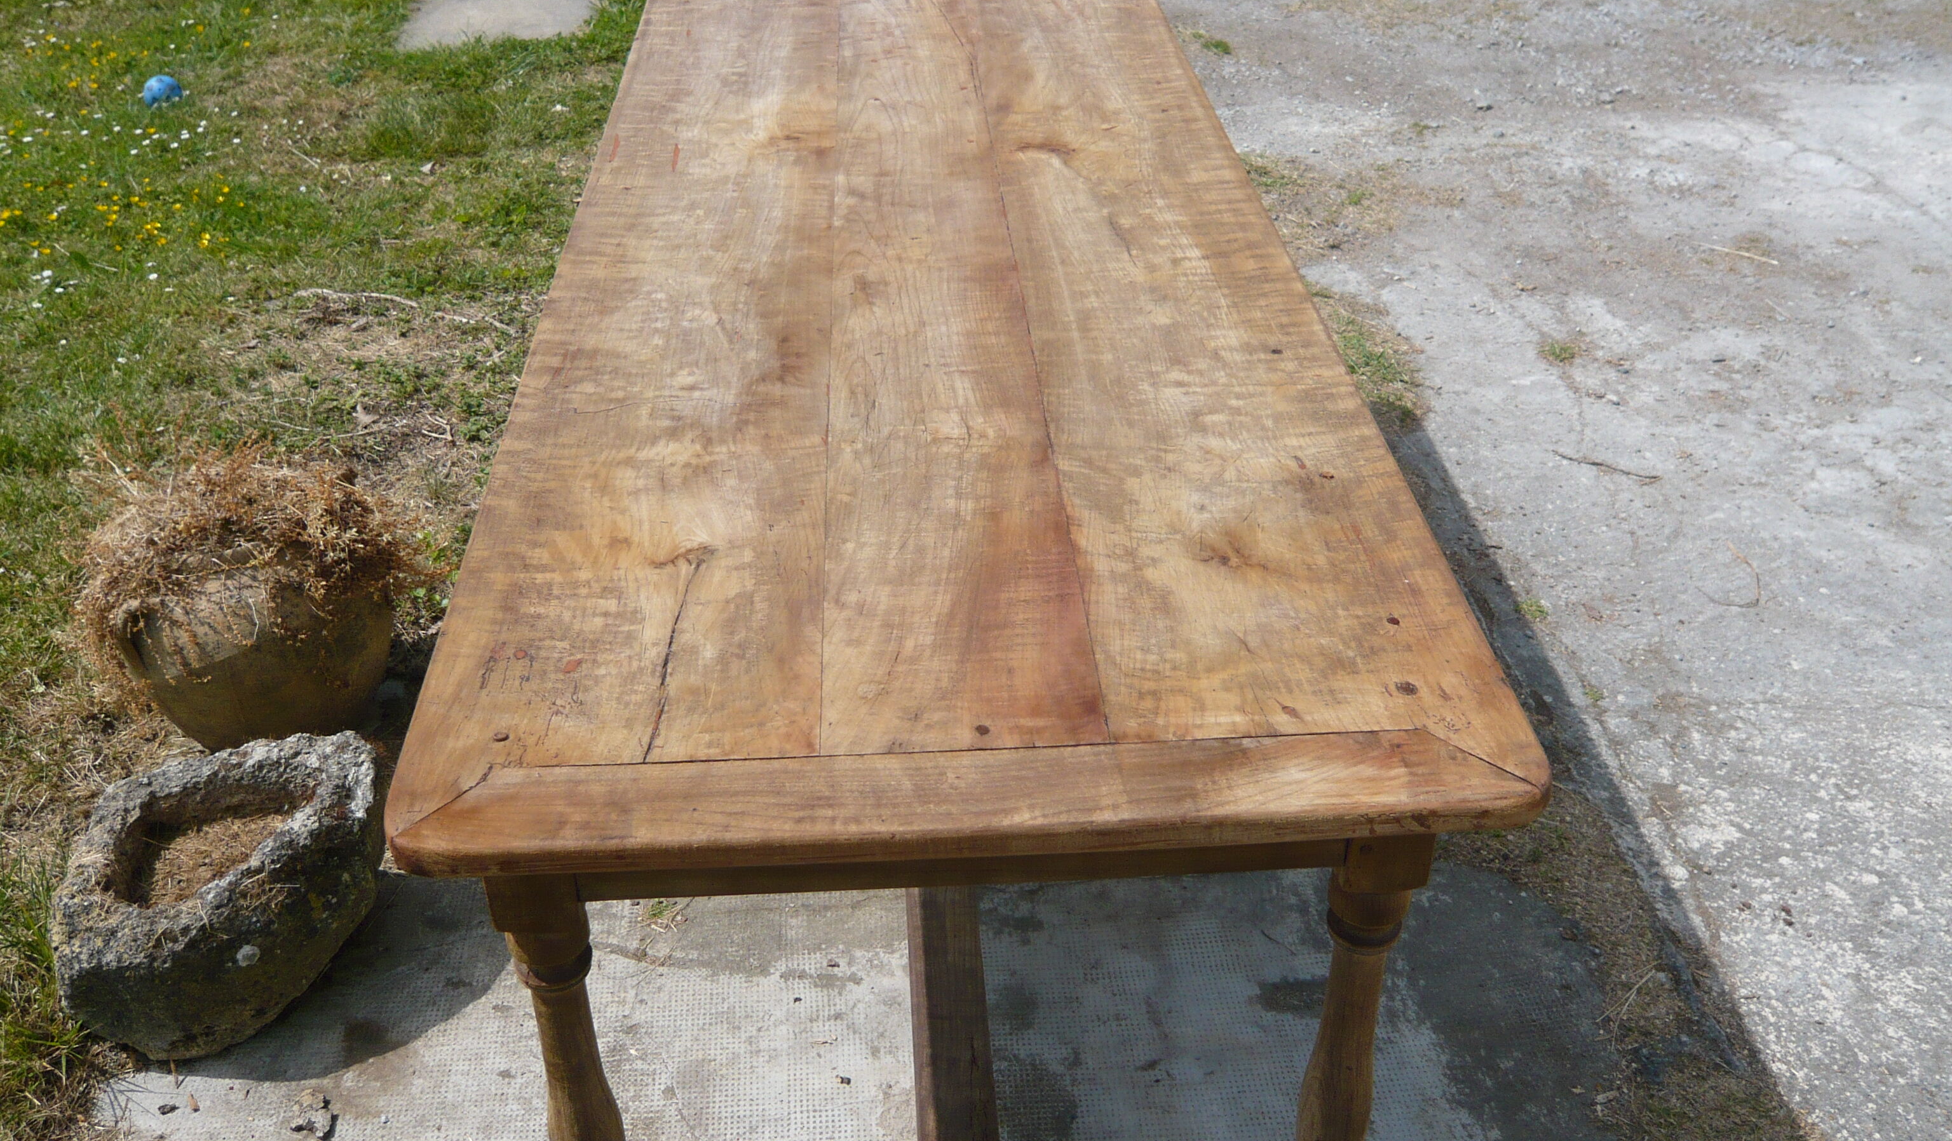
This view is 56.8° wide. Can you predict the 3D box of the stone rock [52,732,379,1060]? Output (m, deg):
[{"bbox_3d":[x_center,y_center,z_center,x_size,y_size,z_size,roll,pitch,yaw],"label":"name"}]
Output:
[{"bbox_3d":[-0.873,0.371,2.093,0.285,0.200,0.380,17,37,24],"label":"stone rock"}]

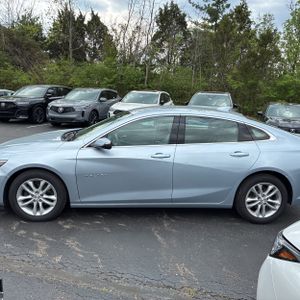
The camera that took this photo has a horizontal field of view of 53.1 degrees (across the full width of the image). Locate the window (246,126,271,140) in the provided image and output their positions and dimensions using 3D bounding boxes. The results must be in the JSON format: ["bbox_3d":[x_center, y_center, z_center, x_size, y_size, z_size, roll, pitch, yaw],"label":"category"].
[{"bbox_3d":[1.377,-0.213,3.808,0.300,0.190,0.050,0,-16,-10],"label":"window"}]

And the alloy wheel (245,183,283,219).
[{"bbox_3d":[1.451,0.634,3.921,0.470,0.470,0.180,2,11,-4],"label":"alloy wheel"}]

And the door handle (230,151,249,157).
[{"bbox_3d":[1.103,0.057,3.690,0.235,0.050,0.050,2,11,-4],"label":"door handle"}]

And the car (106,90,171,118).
[{"bbox_3d":[-0.250,-1.850,13.600,1.900,1.660,4.700,5,11,13],"label":"car"}]

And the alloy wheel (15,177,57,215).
[{"bbox_3d":[-1.369,0.560,3.713,0.470,0.470,0.180,2,11,-4],"label":"alloy wheel"}]

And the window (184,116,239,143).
[{"bbox_3d":[0.783,-0.243,3.776,0.690,0.370,0.060,2,-16,-4],"label":"window"}]

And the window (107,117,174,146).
[{"bbox_3d":[-0.140,-0.243,3.713,0.860,0.400,0.060,2,-16,-4],"label":"window"}]

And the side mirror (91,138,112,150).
[{"bbox_3d":[-0.539,-0.078,3.489,0.190,0.150,0.250,2,11,-4],"label":"side mirror"}]

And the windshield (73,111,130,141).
[{"bbox_3d":[-0.728,-0.407,4.402,0.950,0.140,1.420,-27,12,2],"label":"windshield"}]

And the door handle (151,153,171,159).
[{"bbox_3d":[0.135,0.077,3.622,0.235,0.050,0.050,2,11,-4],"label":"door handle"}]

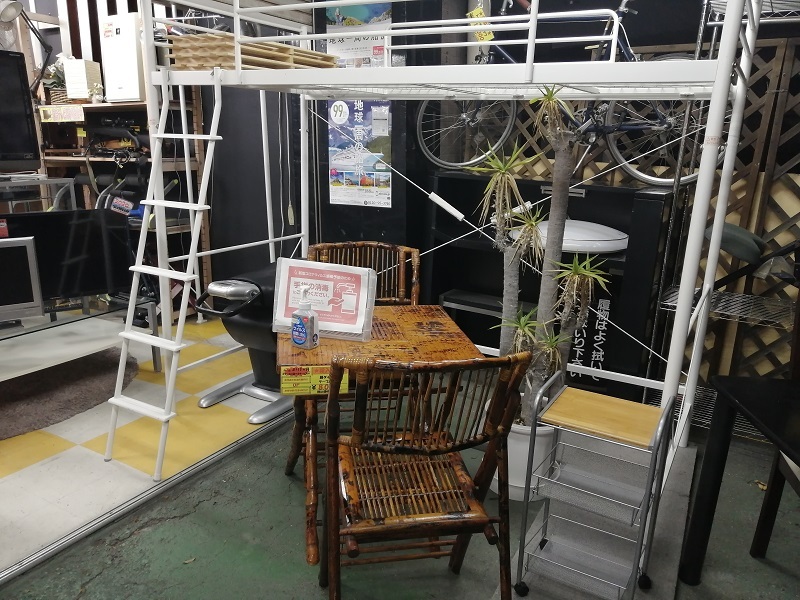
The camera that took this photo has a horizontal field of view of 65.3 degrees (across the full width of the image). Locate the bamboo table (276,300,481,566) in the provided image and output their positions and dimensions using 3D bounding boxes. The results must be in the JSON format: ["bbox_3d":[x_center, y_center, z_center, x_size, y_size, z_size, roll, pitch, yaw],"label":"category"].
[{"bbox_3d":[-0.107,0.441,2.254,0.640,0.685,0.680,0,15,-9],"label":"bamboo table"}]

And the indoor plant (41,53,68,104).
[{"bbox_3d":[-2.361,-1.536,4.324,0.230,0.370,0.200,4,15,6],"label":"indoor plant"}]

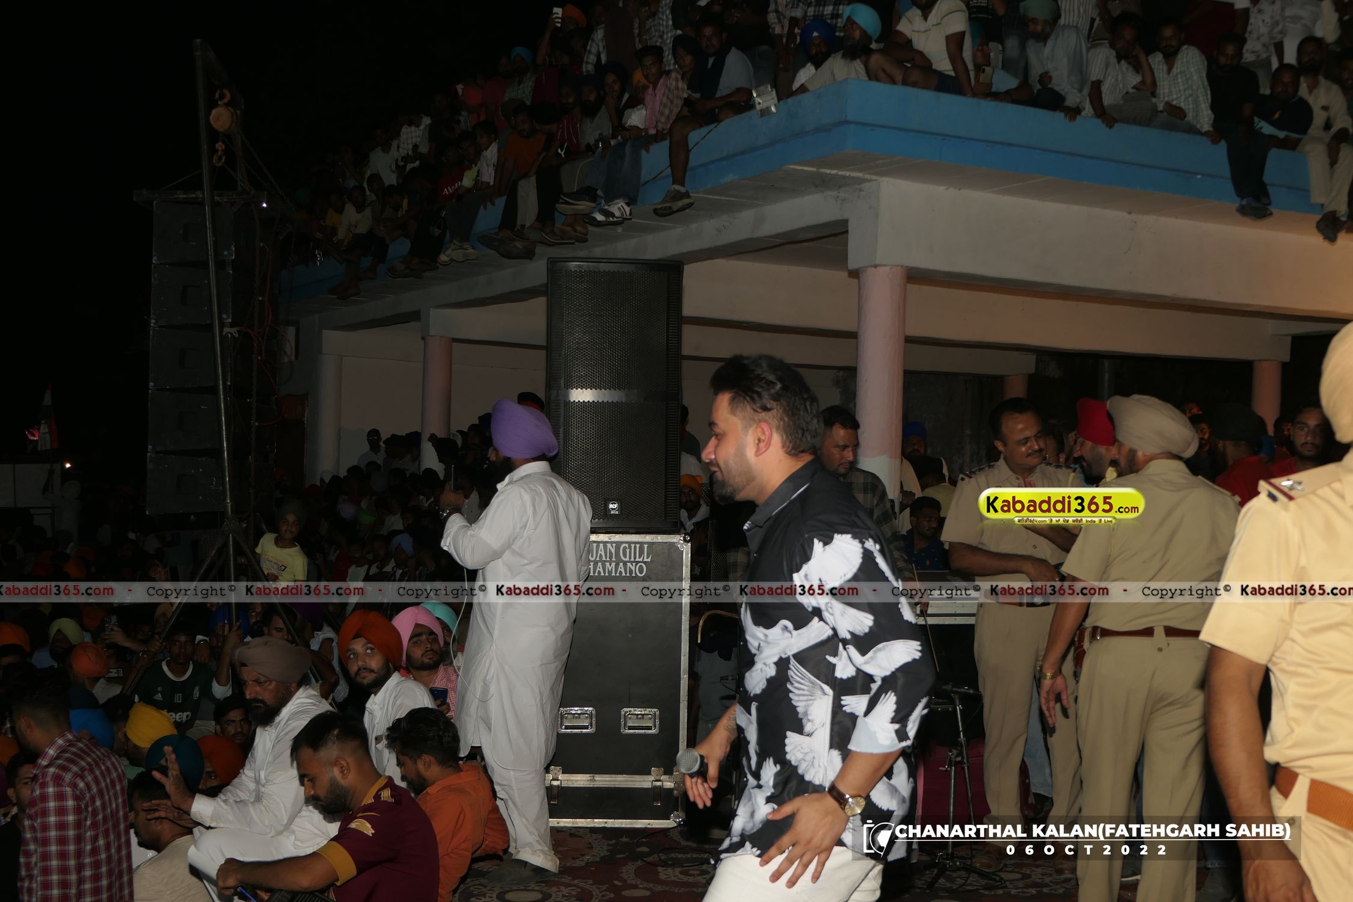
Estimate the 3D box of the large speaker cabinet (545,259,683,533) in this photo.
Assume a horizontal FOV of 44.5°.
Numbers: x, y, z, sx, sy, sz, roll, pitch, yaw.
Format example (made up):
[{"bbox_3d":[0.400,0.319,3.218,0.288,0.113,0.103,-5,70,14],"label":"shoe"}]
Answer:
[{"bbox_3d":[-0.276,-0.230,7.240,0.570,1.140,0.580,1,-1,-3],"label":"large speaker cabinet"}]

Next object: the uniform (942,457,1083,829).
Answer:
[{"bbox_3d":[1.266,0.752,6.220,0.520,1.450,0.360,2,0,-30],"label":"uniform"}]

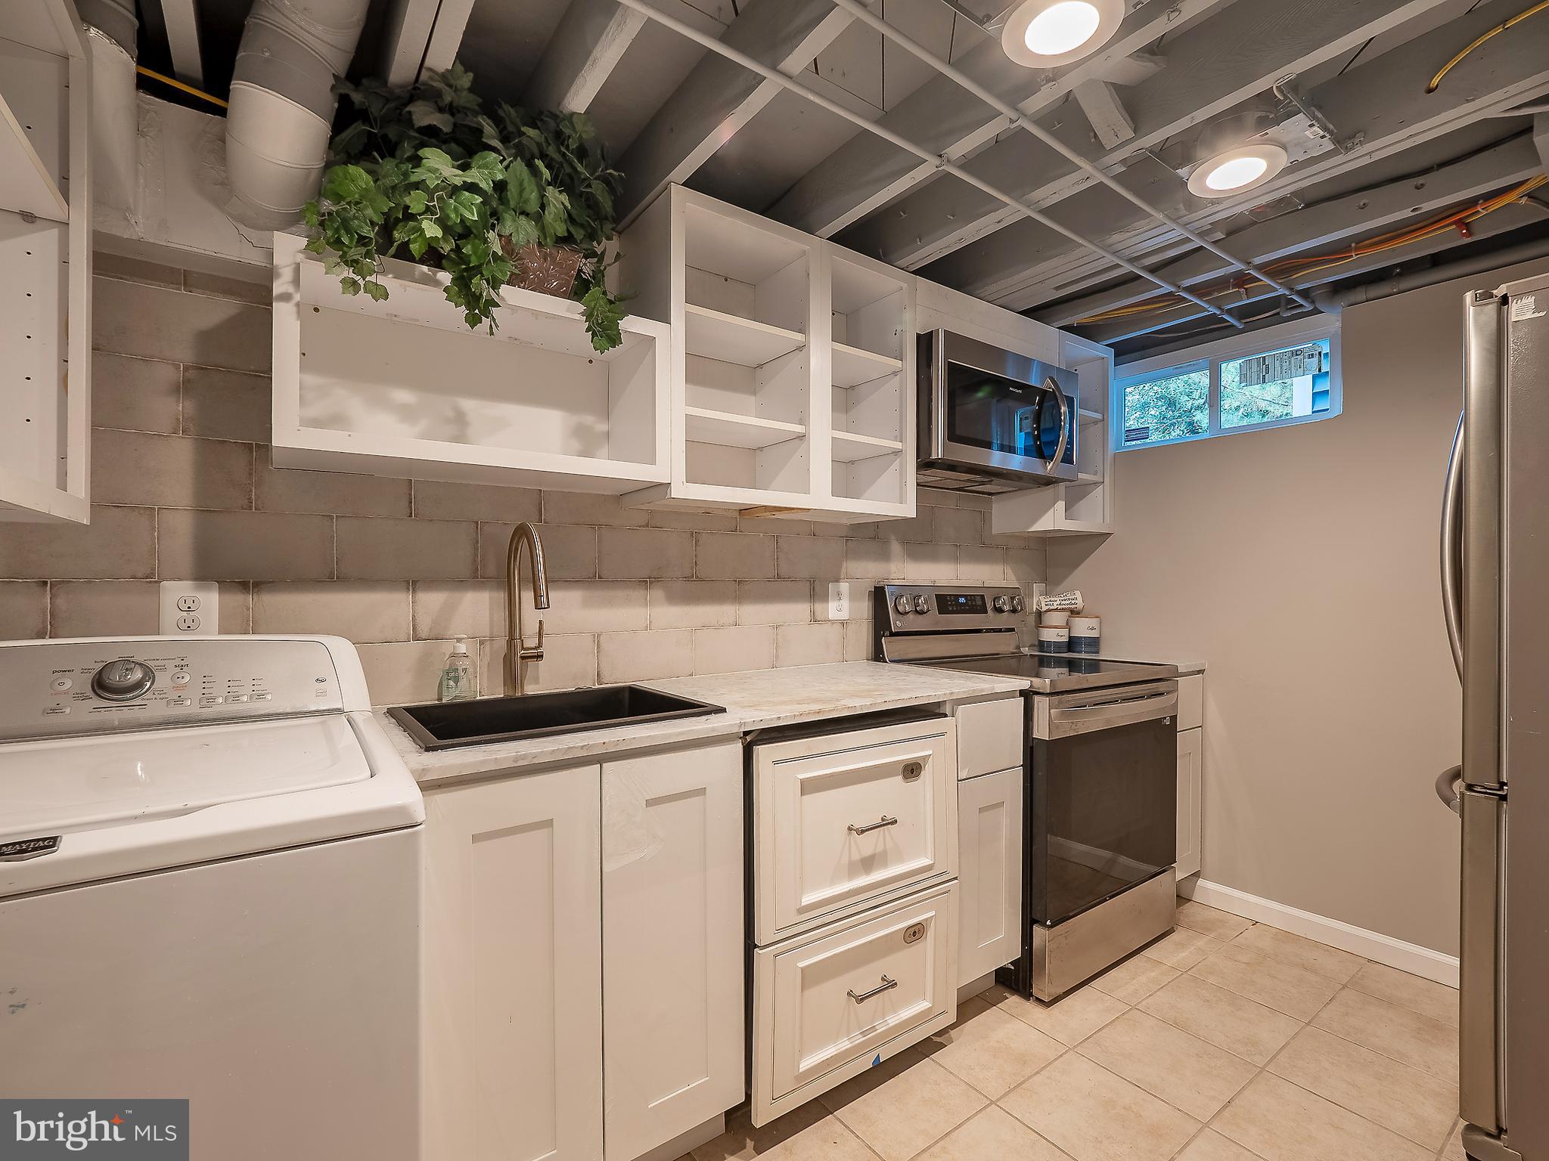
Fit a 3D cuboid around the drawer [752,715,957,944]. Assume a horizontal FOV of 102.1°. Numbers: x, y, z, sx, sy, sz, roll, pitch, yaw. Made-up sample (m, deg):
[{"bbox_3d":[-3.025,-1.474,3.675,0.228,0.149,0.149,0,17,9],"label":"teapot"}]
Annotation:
[{"bbox_3d":[0.054,0.535,1.639,0.585,0.398,0.571,1,0,-33],"label":"drawer"}]

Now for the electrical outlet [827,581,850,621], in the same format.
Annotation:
[{"bbox_3d":[0.231,0.073,2.224,0.088,0.132,0.009,0,0,-33],"label":"electrical outlet"}]

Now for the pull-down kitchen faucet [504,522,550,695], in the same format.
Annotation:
[{"bbox_3d":[-0.575,0.076,1.494,0.092,0.427,0.245,0,0,-33],"label":"pull-down kitchen faucet"}]

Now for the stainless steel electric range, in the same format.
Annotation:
[{"bbox_3d":[0.937,0.632,2.303,0.785,1.215,0.683,1,0,-33],"label":"stainless steel electric range"}]

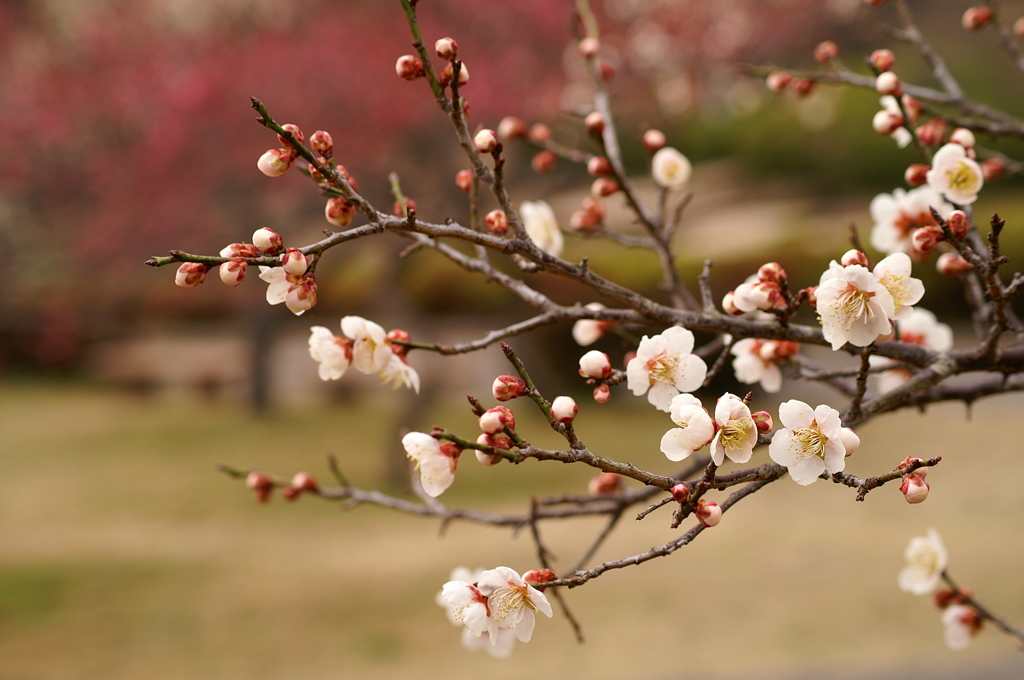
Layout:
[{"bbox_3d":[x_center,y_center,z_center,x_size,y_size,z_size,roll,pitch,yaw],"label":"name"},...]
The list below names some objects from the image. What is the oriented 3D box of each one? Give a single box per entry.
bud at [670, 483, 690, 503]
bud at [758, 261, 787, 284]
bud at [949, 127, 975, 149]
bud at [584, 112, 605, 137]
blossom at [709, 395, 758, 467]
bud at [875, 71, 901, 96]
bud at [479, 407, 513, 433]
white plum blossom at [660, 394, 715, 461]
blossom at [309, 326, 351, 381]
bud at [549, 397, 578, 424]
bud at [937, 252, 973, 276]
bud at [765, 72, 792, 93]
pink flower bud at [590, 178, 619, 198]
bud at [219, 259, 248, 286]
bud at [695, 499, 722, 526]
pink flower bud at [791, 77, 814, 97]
[{"bbox_3d":[0.053,0.048,0.675,0.006,0.006,0.007,31,0,36],"label":"bud"},{"bbox_3d":[0.086,-0.022,0.705,0.009,0.008,0.008,45,0,-31],"label":"bud"},{"bbox_3d":[0.156,-0.070,0.740,0.009,0.007,0.007,-25,0,31],"label":"bud"},{"bbox_3d":[0.030,-0.078,0.775,0.007,0.009,0.007,-24,30,0],"label":"bud"},{"bbox_3d":[0.070,0.028,0.680,0.018,0.023,0.013,-3,13,-37],"label":"blossom"},{"bbox_3d":[0.130,-0.088,0.735,0.009,0.008,0.008,47,0,-27],"label":"bud"},{"bbox_3d":[-0.005,0.025,0.665,0.011,0.008,0.008,-22,0,-18],"label":"bud"},{"bbox_3d":[0.056,0.028,0.680,0.015,0.019,0.021,16,0,-6],"label":"white plum blossom"},{"bbox_3d":[-0.059,0.004,0.690,0.013,0.018,0.019,-17,5,-9],"label":"blossom"},{"bbox_3d":[0.017,0.023,0.690,0.008,0.009,0.008,-9,47,0],"label":"bud"},{"bbox_3d":[0.157,-0.027,0.755,0.011,0.008,0.008,12,0,-9],"label":"bud"},{"bbox_3d":[0.096,-0.093,0.770,0.009,0.007,0.007,-13,0,-27],"label":"bud"},{"bbox_3d":[0.033,-0.055,0.770,0.009,0.007,0.007,-6,0,-6],"label":"pink flower bud"},{"bbox_3d":[-0.088,-0.022,0.675,0.009,0.010,0.009,32,-18,0],"label":"bud"},{"bbox_3d":[0.064,0.056,0.690,0.009,0.008,0.008,32,0,15],"label":"bud"},{"bbox_3d":[0.109,-0.095,0.800,0.009,0.007,0.007,-45,0,-25],"label":"pink flower bud"}]

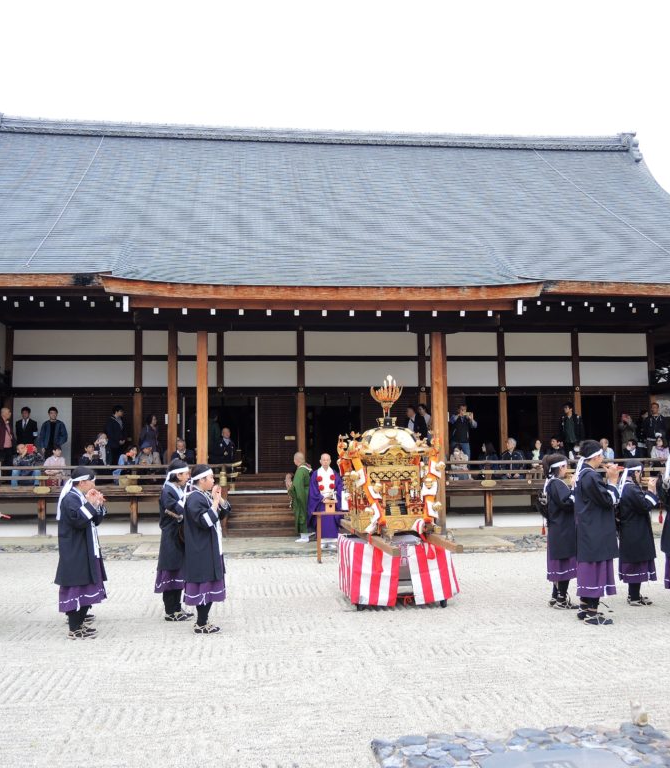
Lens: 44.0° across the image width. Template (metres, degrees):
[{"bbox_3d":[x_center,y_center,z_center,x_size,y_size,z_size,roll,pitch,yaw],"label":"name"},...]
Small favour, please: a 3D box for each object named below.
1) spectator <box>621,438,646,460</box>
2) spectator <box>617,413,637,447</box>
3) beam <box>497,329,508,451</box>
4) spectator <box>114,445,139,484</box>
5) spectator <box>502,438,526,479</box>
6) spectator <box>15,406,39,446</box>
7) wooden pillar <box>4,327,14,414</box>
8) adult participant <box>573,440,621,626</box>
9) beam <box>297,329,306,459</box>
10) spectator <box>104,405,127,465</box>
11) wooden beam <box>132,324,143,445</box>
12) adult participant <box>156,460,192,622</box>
[{"bbox_3d":[6.341,1.573,17.546,0.500,0.815,0.600,-3,-6,28],"label":"spectator"},{"bbox_3d":[7.043,1.452,19.859,0.500,1.443,0.400,-3,-6,28],"label":"spectator"},{"bbox_3d":[4.176,0.434,20.535,0.180,3.655,0.180,0,-5,-6],"label":"beam"},{"bbox_3d":[-4.284,1.742,16.997,0.520,0.964,0.700,0,-5,-8],"label":"spectator"},{"bbox_3d":[3.896,1.700,18.002,0.530,1.040,0.750,-1,-5,8],"label":"spectator"},{"bbox_3d":[-6.781,1.333,18.195,0.500,1.680,0.300,0,-4,-12],"label":"spectator"},{"bbox_3d":[-7.583,0.465,19.208,0.190,3.633,0.190,0,-5,-6],"label":"wooden pillar"},{"bbox_3d":[2.424,1.361,7.757,0.420,1.662,0.480,0,-5,-6],"label":"adult participant"},{"bbox_3d":[-0.841,0.431,20.498,0.190,3.596,0.190,0,-5,-6],"label":"beam"},{"bbox_3d":[-4.837,1.301,18.220,0.360,1.680,0.480,-2,-5,20],"label":"spectator"},{"bbox_3d":[-4.538,0.483,19.116,0.185,3.474,0.185,0,-5,-7],"label":"wooden beam"},{"bbox_3d":[-1.571,1.543,8.292,0.470,1.547,0.470,-1,-5,0],"label":"adult participant"}]

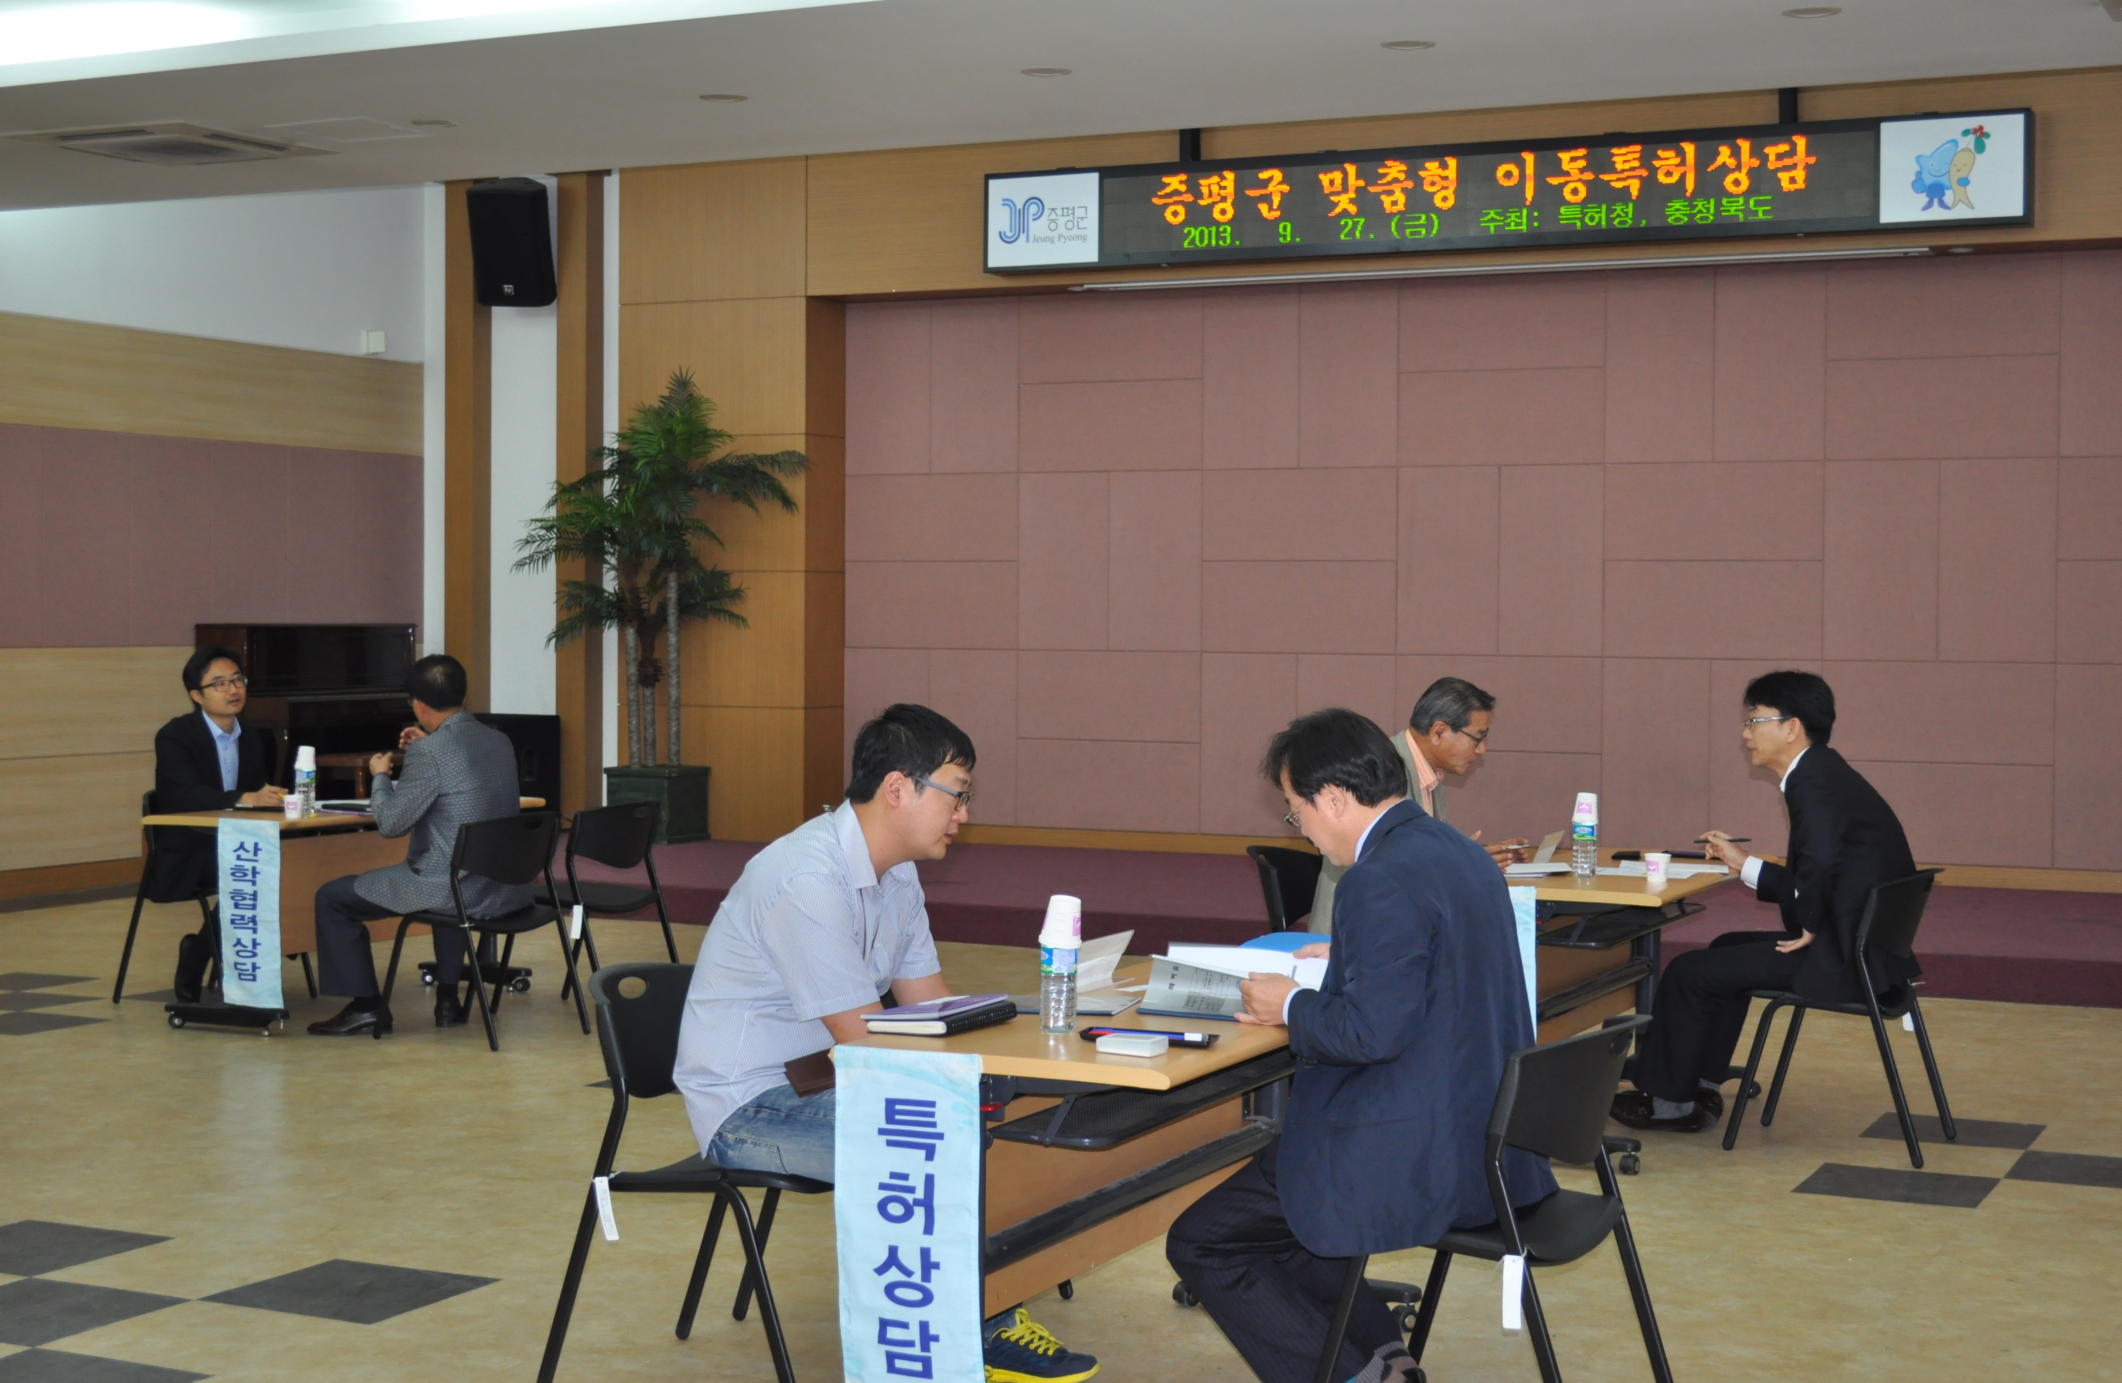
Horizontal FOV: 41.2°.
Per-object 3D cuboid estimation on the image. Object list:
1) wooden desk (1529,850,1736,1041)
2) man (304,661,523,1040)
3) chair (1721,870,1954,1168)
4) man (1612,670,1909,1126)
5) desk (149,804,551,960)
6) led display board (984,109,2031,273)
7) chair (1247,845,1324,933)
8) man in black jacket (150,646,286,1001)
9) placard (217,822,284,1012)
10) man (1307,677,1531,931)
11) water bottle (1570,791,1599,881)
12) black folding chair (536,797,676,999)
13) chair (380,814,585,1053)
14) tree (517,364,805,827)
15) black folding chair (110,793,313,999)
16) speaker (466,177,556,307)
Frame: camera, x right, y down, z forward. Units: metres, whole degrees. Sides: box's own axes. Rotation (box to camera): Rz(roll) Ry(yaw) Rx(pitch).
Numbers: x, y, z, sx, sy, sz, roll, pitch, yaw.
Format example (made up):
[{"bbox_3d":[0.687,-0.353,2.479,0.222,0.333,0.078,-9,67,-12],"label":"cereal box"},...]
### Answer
[{"bbox_3d":[1.628,0.902,8.298,0.600,0.750,1.600,1,1,25],"label":"wooden desk"},{"bbox_3d":[-2.247,0.538,10.079,0.840,1.350,0.560,1,1,25],"label":"man"},{"bbox_3d":[2.212,0.899,7.999,0.570,0.776,0.520,1,1,25],"label":"chair"},{"bbox_3d":[1.974,0.596,7.933,0.880,1.310,0.520,1,1,25],"label":"man"},{"bbox_3d":[-2.666,0.820,10.730,0.600,0.755,1.650,1,1,25],"label":"desk"},{"bbox_3d":[2.133,-2.567,14.755,5.580,0.560,0.160,1,1,25],"label":"led display board"},{"bbox_3d":[0.856,0.850,8.215,0.540,0.775,0.520,1,1,25],"label":"chair"},{"bbox_3d":[-3.111,0.497,10.541,0.640,1.320,0.500,1,1,30],"label":"man in black jacket"},{"bbox_3d":[-2.825,0.772,9.888,0.285,0.650,0.030,1,1,25],"label":"placard"},{"bbox_3d":[1.093,0.609,8.487,0.880,1.320,0.540,1,1,25],"label":"man"},{"bbox_3d":[1.481,0.406,7.962,0.071,0.240,0.071,1,1,25],"label":"water bottle"},{"bbox_3d":[-1.779,0.818,10.693,0.570,0.776,0.520,1,1,25],"label":"black folding chair"},{"bbox_3d":[-1.984,0.797,9.699,0.540,0.775,0.520,1,1,25],"label":"chair"},{"bbox_3d":[-2.326,-0.489,16.483,1.550,2.780,1.250,1,1,25],"label":"tree"},{"bbox_3d":[-3.169,0.771,10.592,0.540,0.775,0.520,1,1,25],"label":"black folding chair"},{"bbox_3d":[-3.240,-2.670,16.756,0.440,0.680,0.380,1,21,6],"label":"speaker"}]

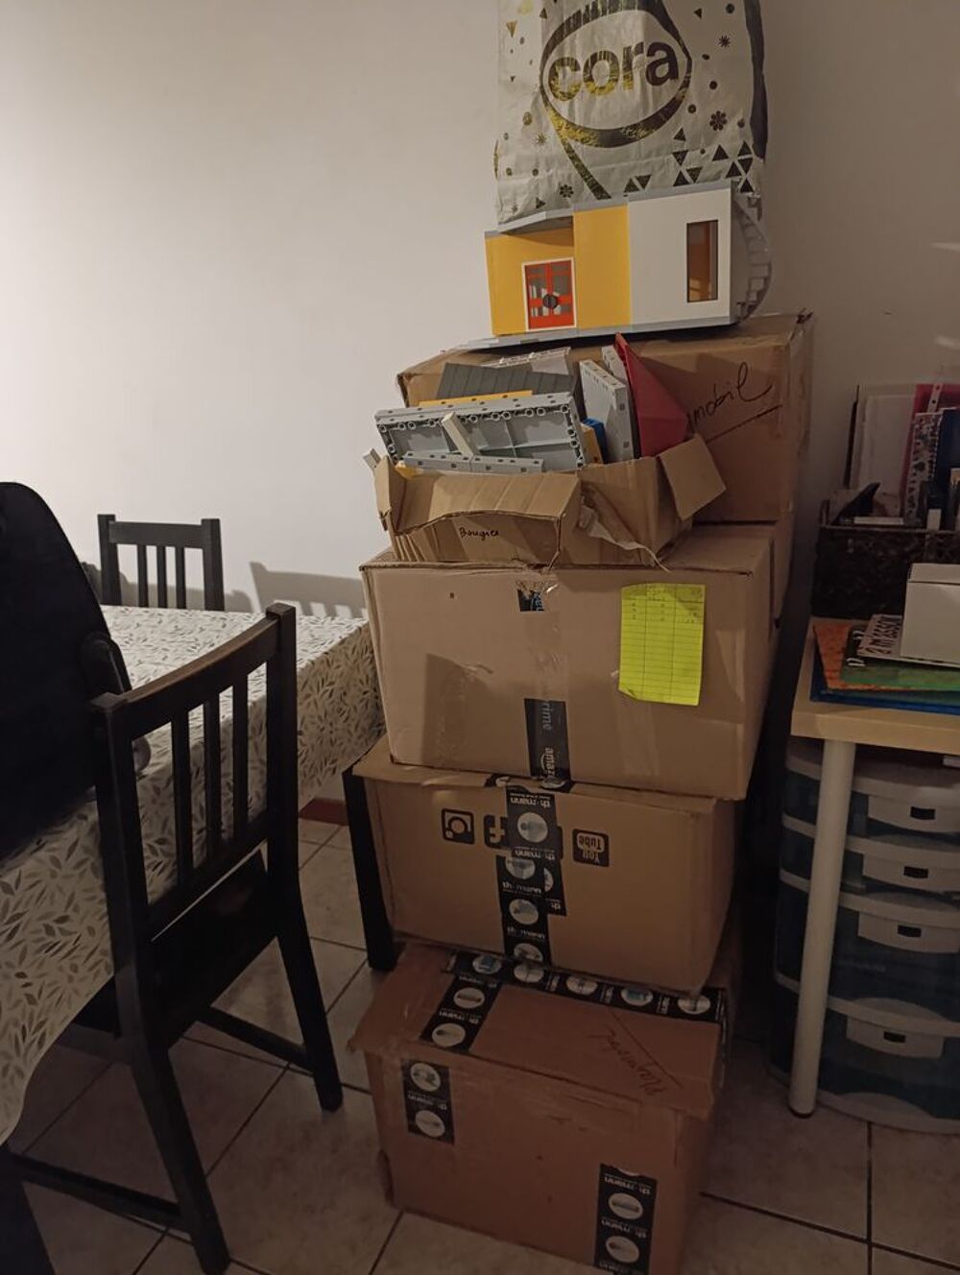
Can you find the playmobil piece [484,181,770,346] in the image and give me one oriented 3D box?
[{"bbox_3d":[0.225,-0.611,1.421,0.497,0.190,0.280,3,21,20],"label":"playmobil piece"}]

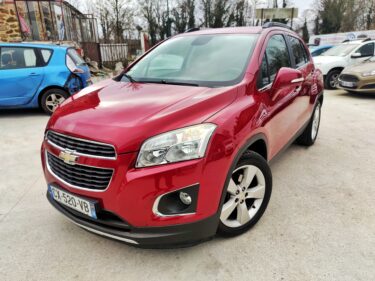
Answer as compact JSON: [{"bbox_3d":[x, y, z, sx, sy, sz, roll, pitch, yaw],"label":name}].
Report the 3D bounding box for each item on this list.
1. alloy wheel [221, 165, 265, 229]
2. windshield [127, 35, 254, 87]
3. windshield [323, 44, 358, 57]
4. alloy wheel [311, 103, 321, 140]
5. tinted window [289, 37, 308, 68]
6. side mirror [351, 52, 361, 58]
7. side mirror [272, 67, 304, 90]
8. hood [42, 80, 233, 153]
[{"bbox_3d":[0.380,0.407,2.025,0.480,0.480,0.180,-14,22,-33],"label":"alloy wheel"},{"bbox_3d":[0.024,-0.782,2.514,1.360,0.130,0.950,11,48,34],"label":"windshield"},{"bbox_3d":[5.826,-3.413,9.925,0.840,0.120,1.320,-36,20,2],"label":"windshield"},{"bbox_3d":[1.870,-0.275,3.951,0.180,0.480,0.480,11,22,34],"label":"alloy wheel"},{"bbox_3d":[1.317,-1.037,3.051,0.060,0.380,0.740,-15,6,39],"label":"tinted window"},{"bbox_3d":[5.924,-2.955,9.067,0.160,0.180,0.240,-5,18,-9],"label":"side mirror"},{"bbox_3d":[0.811,-0.498,2.087,0.230,0.180,0.180,11,22,34],"label":"side mirror"},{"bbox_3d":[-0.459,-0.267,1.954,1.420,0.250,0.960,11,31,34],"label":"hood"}]

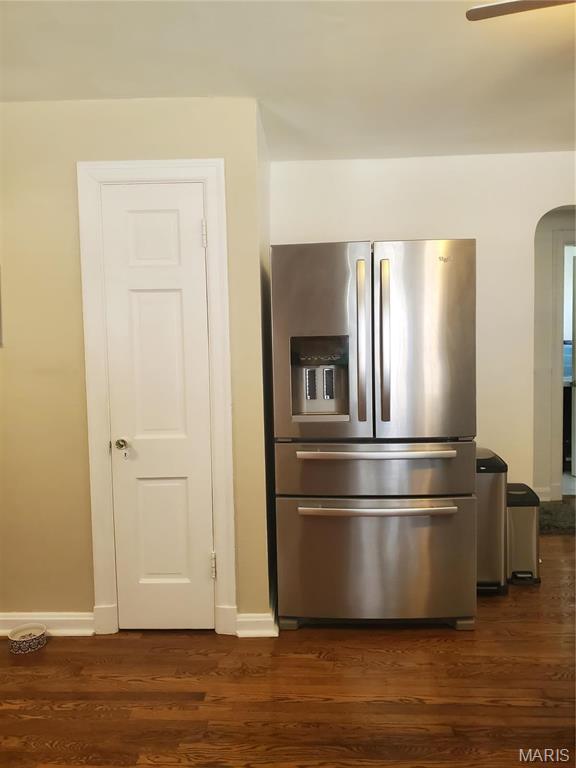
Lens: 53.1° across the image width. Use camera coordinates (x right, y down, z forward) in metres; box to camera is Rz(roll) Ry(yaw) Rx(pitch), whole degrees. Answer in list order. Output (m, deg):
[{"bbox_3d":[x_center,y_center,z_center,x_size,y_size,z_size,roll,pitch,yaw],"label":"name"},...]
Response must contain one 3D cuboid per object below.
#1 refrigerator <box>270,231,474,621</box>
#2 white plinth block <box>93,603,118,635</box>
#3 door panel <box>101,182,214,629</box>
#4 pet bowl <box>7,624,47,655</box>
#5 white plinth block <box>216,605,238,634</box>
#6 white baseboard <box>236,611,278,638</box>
[{"bbox_3d":[0.406,0.238,2.973,0.905,1.775,0.865,-1,3,2],"label":"refrigerator"},{"bbox_3d":[-0.848,1.107,2.707,0.117,0.132,0.032,-1,3,2],"label":"white plinth block"},{"bbox_3d":[-0.587,0.123,2.654,0.456,2.045,0.040,-1,3,2],"label":"door panel"},{"bbox_3d":[-1.169,1.149,2.594,0.158,0.062,0.158,-1,3,0],"label":"pet bowl"},{"bbox_3d":[-0.284,1.098,2.686,0.102,0.132,0.032,-1,3,2],"label":"white plinth block"},{"bbox_3d":[-0.138,1.106,2.649,0.186,0.100,0.042,-1,3,2],"label":"white baseboard"}]

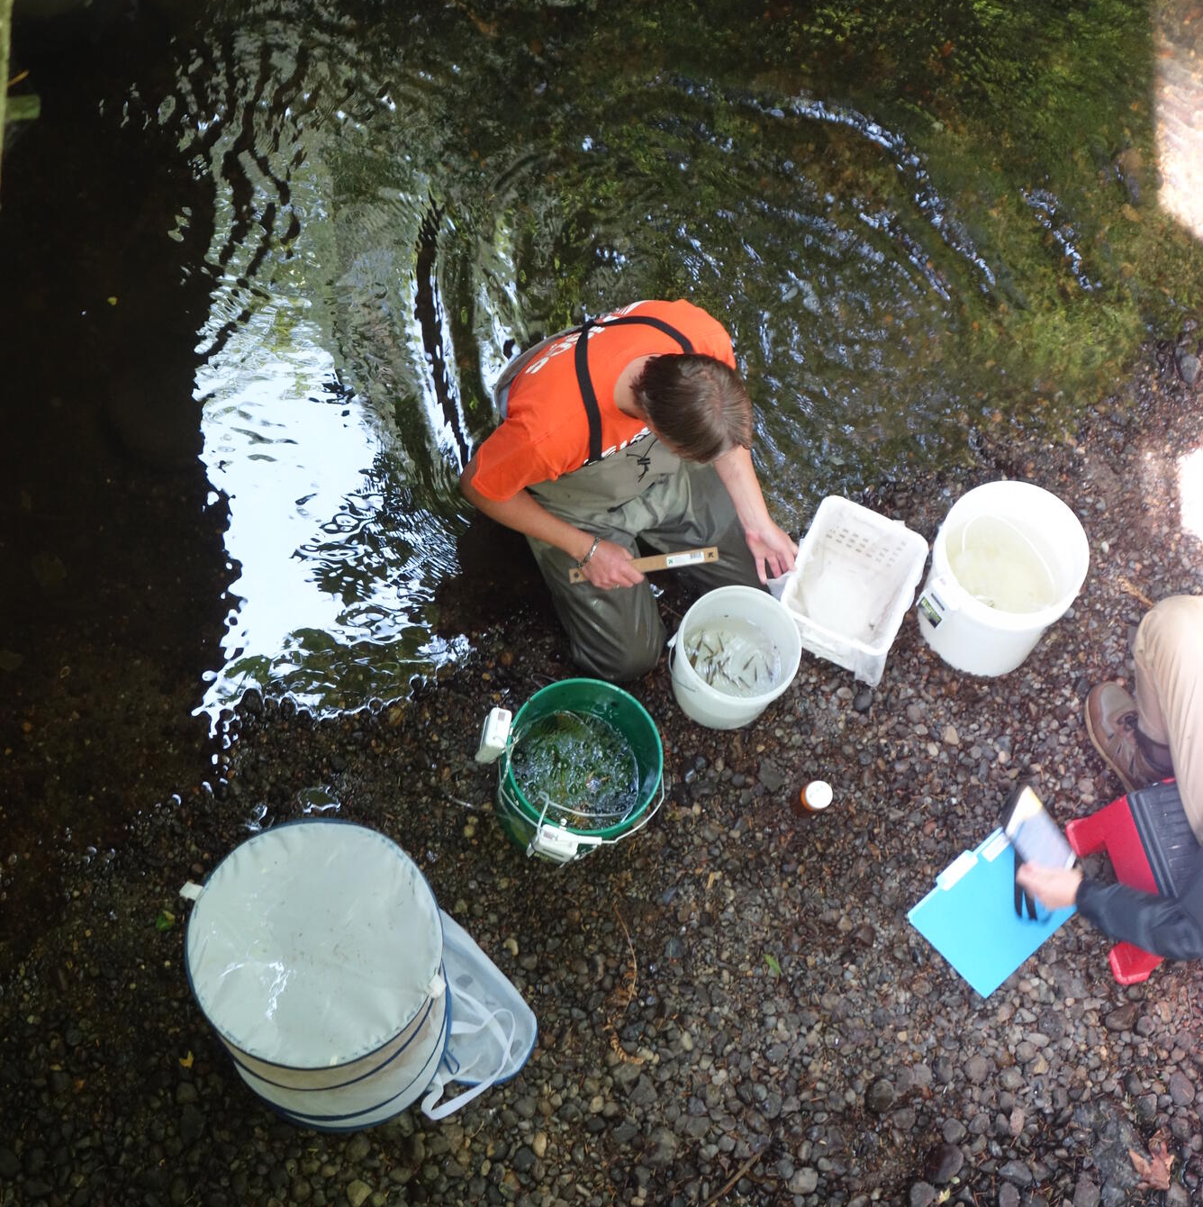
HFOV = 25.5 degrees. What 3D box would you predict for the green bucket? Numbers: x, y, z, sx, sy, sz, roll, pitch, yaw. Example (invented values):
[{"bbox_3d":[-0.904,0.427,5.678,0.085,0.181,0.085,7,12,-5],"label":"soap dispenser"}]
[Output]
[{"bbox_3d":[-0.054,0.348,5.240,0.303,0.367,0.303,2,68,-6],"label":"green bucket"}]

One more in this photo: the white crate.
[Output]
[{"bbox_3d":[0.520,-0.031,5.579,0.245,0.150,0.285,25,67,3],"label":"white crate"}]

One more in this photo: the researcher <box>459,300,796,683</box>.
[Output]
[{"bbox_3d":[0.011,-0.286,5.169,0.630,1.060,0.680,-27,74,-16],"label":"researcher"}]

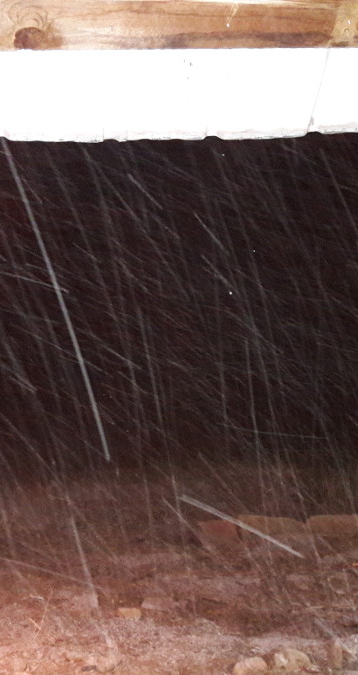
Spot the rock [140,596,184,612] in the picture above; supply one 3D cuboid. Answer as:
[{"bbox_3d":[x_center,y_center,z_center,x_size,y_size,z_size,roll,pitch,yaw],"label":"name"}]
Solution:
[{"bbox_3d":[-0.103,1.686,4.600,0.265,0.060,0.140,-2,-4,0],"label":"rock"}]

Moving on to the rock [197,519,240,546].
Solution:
[{"bbox_3d":[0.322,1.605,6.000,0.334,0.180,0.220,-2,-4,0],"label":"rock"}]

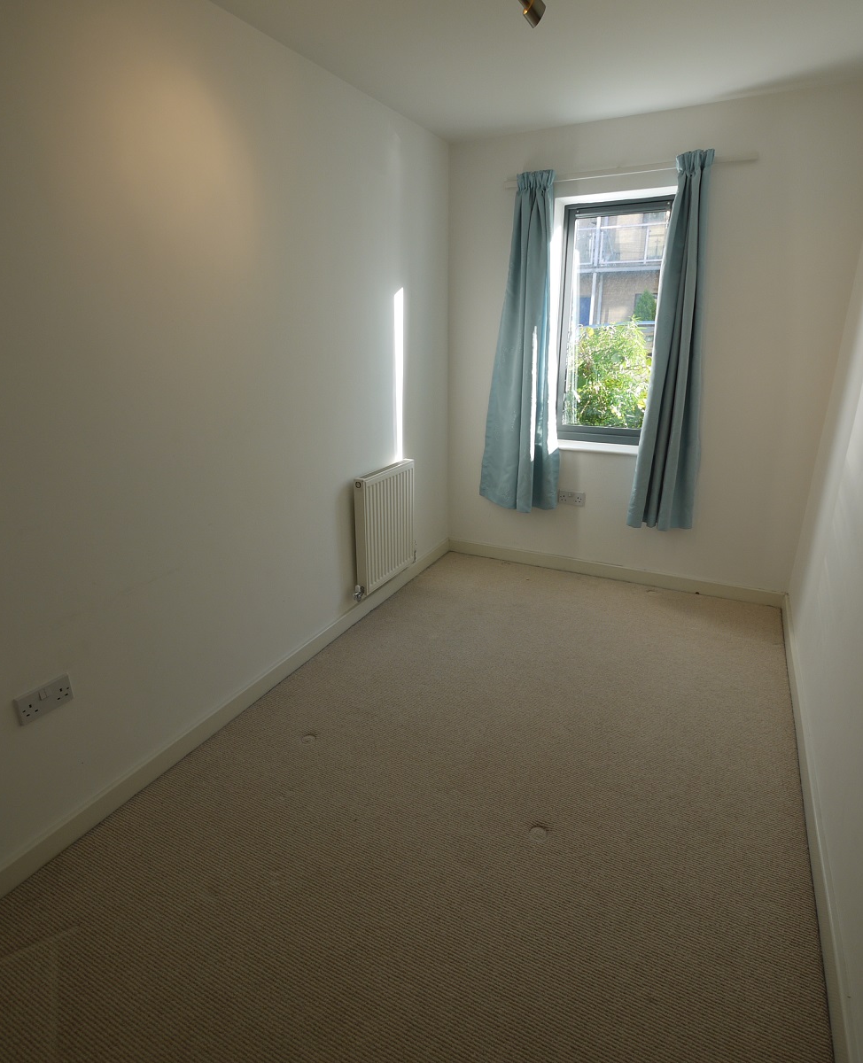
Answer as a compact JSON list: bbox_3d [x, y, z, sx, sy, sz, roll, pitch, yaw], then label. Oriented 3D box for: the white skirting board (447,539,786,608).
[{"bbox_3d":[1.027,0.238,3.596,2.050,0.080,0.022,9,22,25],"label":"white skirting board"}]

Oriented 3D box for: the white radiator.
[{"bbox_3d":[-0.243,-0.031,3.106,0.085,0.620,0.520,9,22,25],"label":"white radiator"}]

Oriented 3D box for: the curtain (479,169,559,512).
[{"bbox_3d":[0.533,-1.024,3.326,0.520,1.840,0.150,9,22,25],"label":"curtain"}]

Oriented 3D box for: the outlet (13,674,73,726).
[{"bbox_3d":[-1.101,0.478,1.634,0.011,0.086,0.147,9,22,25],"label":"outlet"}]

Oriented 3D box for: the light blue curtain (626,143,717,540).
[{"bbox_3d":[1.293,-0.893,2.940,0.360,1.840,0.150,9,22,25],"label":"light blue curtain"}]

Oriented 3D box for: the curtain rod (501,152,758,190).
[{"bbox_3d":[0.945,-1.800,2.879,1.215,0.034,0.040,9,22,25],"label":"curtain rod"}]

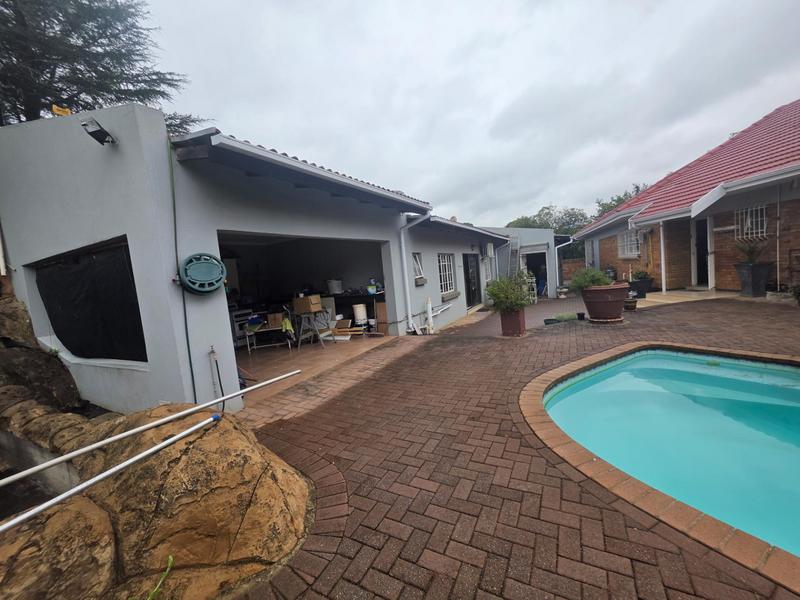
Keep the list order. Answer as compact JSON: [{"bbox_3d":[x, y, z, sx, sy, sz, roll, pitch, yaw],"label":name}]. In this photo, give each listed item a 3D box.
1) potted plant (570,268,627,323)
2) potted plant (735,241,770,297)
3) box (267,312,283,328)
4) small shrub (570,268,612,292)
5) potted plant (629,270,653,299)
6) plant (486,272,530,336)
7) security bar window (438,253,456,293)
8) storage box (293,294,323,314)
[{"bbox_3d":[4.390,-0.097,6.612,1.020,1.150,0.920,-2,6,33],"label":"potted plant"},{"bbox_3d":[8.566,-0.759,7.310,0.520,1.320,0.520,-9,7,-40],"label":"potted plant"},{"bbox_3d":[-2.838,0.477,6.835,0.310,0.340,0.300,-7,5,-15],"label":"box"},{"bbox_3d":[4.248,-0.432,6.672,0.780,0.520,0.720,-2,6,33],"label":"small shrub"},{"bbox_3d":[6.870,-0.427,8.570,0.550,0.770,0.530,-1,6,39],"label":"potted plant"},{"bbox_3d":[2.198,0.091,6.079,0.800,1.270,0.780,-3,5,20],"label":"plant"},{"bbox_3d":[1.554,-0.888,9.859,0.120,1.240,1.330,-2,6,30],"label":"security bar window"},{"bbox_3d":[-2.017,0.121,6.589,0.400,0.360,0.440,-4,5,13],"label":"storage box"}]

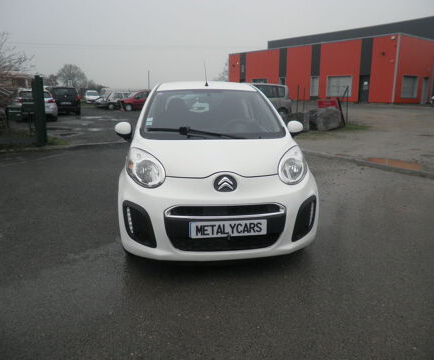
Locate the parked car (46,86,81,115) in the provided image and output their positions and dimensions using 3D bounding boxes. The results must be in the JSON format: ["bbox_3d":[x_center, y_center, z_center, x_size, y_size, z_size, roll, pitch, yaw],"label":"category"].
[{"bbox_3d":[-9.095,-4.788,21.601,1.780,1.610,4.250,-5,15,-20],"label":"parked car"}]

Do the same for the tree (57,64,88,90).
[{"bbox_3d":[-40.495,-28.267,101.204,8.200,9.000,8.200,-5,15,-20],"label":"tree"}]

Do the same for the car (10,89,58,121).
[{"bbox_3d":[-8.863,-3.747,17.645,1.790,1.480,4.350,-6,15,-24],"label":"car"}]

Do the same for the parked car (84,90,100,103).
[{"bbox_3d":[-14.796,-9.952,42.653,1.680,1.550,4.000,-5,15,-19],"label":"parked car"}]

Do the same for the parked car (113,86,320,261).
[{"bbox_3d":[-0.110,-0.365,4.032,1.700,1.465,3.440,-1,14,-6],"label":"parked car"}]

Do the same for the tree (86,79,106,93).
[{"bbox_3d":[-34.265,-26.308,101.682,5.600,5.000,5.400,-4,15,-18],"label":"tree"}]

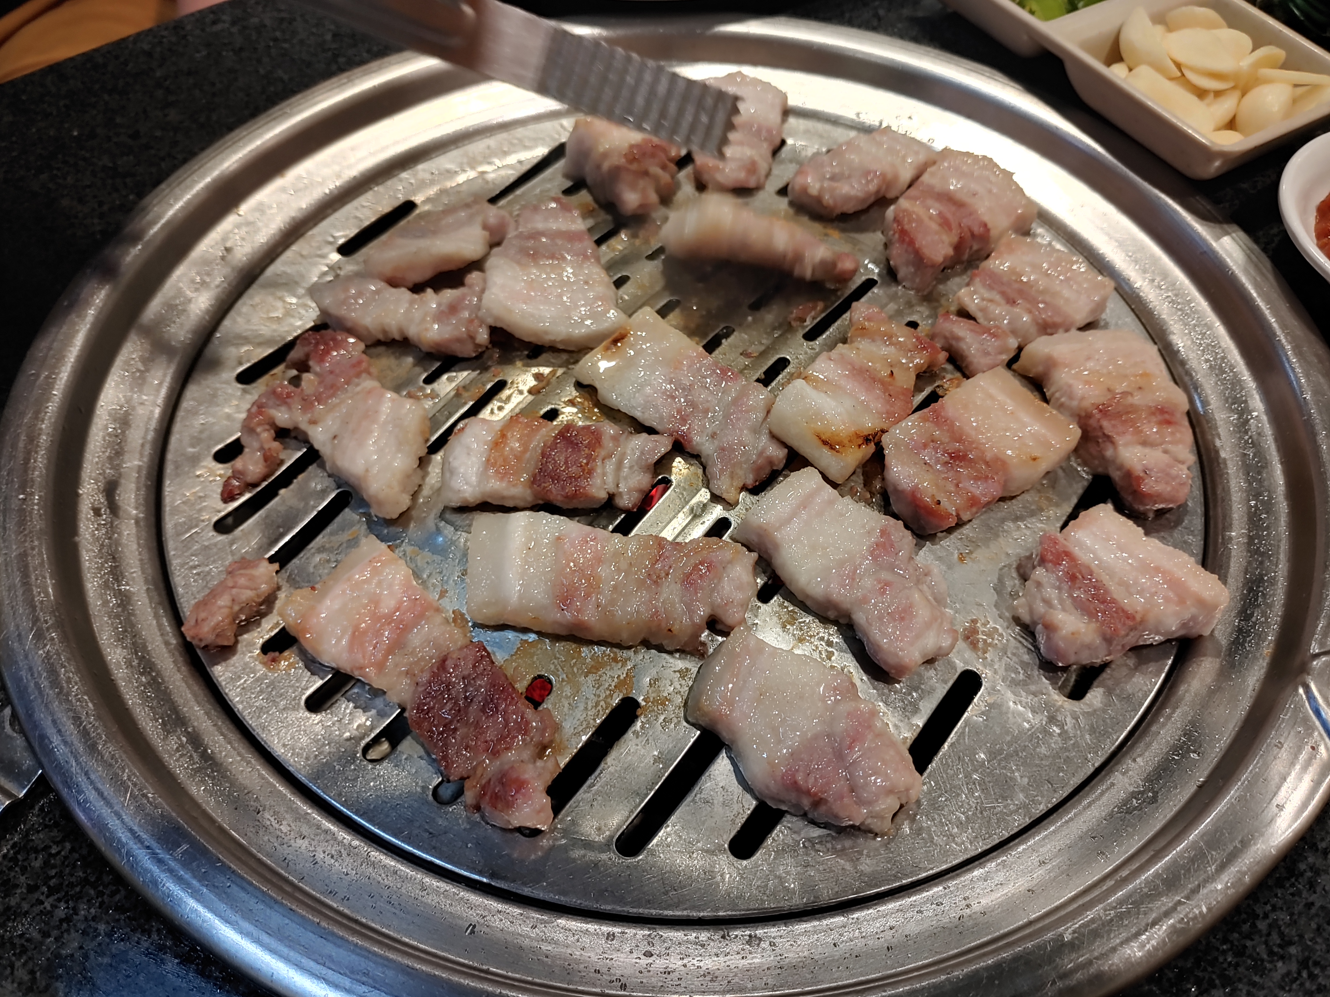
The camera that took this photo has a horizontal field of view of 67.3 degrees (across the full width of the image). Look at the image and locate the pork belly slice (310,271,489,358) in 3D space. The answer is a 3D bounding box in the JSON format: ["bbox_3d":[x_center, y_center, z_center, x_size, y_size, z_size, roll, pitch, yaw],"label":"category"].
[{"bbox_3d":[-0.076,-0.057,0.293,0.047,0.012,0.025,10,54,6],"label":"pork belly slice"}]

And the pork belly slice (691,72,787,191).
[{"bbox_3d":[0.025,-0.129,0.344,0.030,0.012,0.046,1,63,0],"label":"pork belly slice"}]

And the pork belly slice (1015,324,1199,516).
[{"bbox_3d":[0.131,-0.023,0.287,0.036,0.021,0.059,-16,56,-13],"label":"pork belly slice"}]

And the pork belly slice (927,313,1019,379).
[{"bbox_3d":[0.089,-0.047,0.288,0.023,0.011,0.012,25,57,17],"label":"pork belly slice"}]

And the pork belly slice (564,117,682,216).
[{"bbox_3d":[-0.015,-0.112,0.331,0.033,0.018,0.025,31,59,20],"label":"pork belly slice"}]

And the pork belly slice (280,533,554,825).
[{"bbox_3d":[-0.055,0.044,0.238,0.087,0.013,0.027,38,61,23],"label":"pork belly slice"}]

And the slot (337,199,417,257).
[{"bbox_3d":[-0.099,-0.093,0.346,0.007,0.004,0.034,37,61,22],"label":"slot"}]

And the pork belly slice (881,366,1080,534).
[{"bbox_3d":[0.081,-0.015,0.263,0.052,0.013,0.031,-28,58,-20],"label":"pork belly slice"}]

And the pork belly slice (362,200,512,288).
[{"bbox_3d":[-0.076,-0.084,0.327,0.049,0.014,0.019,-24,58,-18],"label":"pork belly slice"}]

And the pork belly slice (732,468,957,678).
[{"bbox_3d":[0.046,0.015,0.240,0.029,0.013,0.054,-38,62,-25],"label":"pork belly slice"}]

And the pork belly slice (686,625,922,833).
[{"bbox_3d":[0.032,0.055,0.231,0.029,0.017,0.056,-37,63,-24],"label":"pork belly slice"}]

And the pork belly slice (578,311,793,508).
[{"bbox_3d":[0.007,-0.028,0.272,0.031,0.010,0.063,-37,62,-25],"label":"pork belly slice"}]

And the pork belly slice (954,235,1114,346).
[{"bbox_3d":[0.112,-0.065,0.300,0.037,0.013,0.033,-34,60,-23],"label":"pork belly slice"}]

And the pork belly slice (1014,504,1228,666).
[{"bbox_3d":[0.112,0.025,0.252,0.041,0.021,0.038,-25,59,-19],"label":"pork belly slice"}]

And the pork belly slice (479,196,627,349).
[{"bbox_3d":[-0.037,-0.070,0.303,0.035,0.012,0.057,-16,55,-12],"label":"pork belly slice"}]

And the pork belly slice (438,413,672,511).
[{"bbox_3d":[-0.030,-0.010,0.279,0.063,0.012,0.025,0,54,-2],"label":"pork belly slice"}]

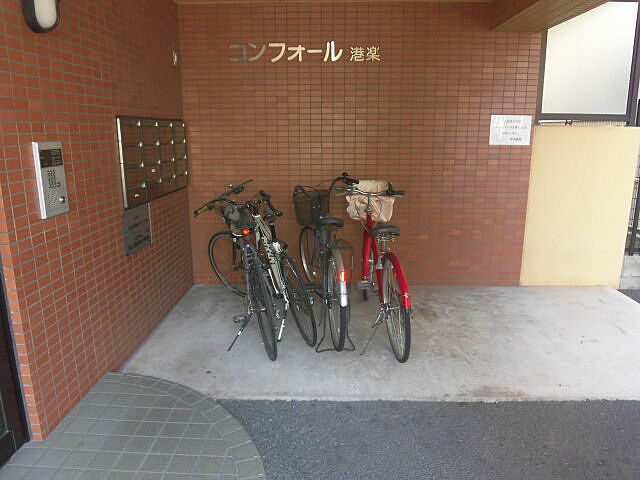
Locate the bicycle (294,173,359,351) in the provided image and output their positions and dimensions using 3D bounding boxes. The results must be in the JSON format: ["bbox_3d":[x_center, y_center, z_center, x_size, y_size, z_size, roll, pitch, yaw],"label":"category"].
[{"bbox_3d":[0.078,0.066,3.299,0.535,1.090,1.730,-1,11,-7],"label":"bicycle"}]

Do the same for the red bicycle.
[{"bbox_3d":[0.379,0.114,3.198,0.515,1.035,1.820,-1,11,-4],"label":"red bicycle"}]

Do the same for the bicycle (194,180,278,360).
[{"bbox_3d":[-0.584,0.134,3.103,0.530,1.030,1.685,-3,11,-16],"label":"bicycle"}]

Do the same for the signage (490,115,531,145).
[{"bbox_3d":[1.705,-0.973,3.956,0.364,0.257,0.010,0,11,1],"label":"signage"}]

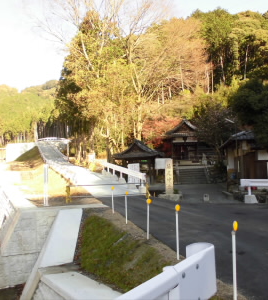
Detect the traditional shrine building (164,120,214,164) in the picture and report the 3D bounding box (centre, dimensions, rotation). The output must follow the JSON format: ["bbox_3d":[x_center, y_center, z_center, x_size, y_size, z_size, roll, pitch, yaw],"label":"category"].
[{"bbox_3d":[5.987,-0.934,33.000,5.000,4.600,4.800,-2,-3,13],"label":"traditional shrine building"}]

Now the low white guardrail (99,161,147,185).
[{"bbox_3d":[-1.163,1.392,20.307,0.240,0.740,12.696,0,1,-16],"label":"low white guardrail"}]

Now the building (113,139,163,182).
[{"bbox_3d":[0.371,0.949,24.800,3.400,3.650,3.100,-2,-3,19],"label":"building"}]

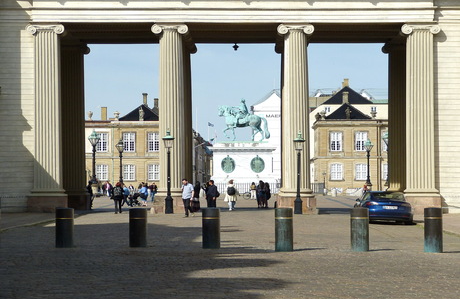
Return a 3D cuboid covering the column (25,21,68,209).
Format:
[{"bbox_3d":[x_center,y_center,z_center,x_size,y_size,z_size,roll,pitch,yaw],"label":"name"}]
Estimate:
[{"bbox_3d":[-9.667,-1.660,60.600,2.080,9.950,2.000,0,-2,1],"label":"column"}]

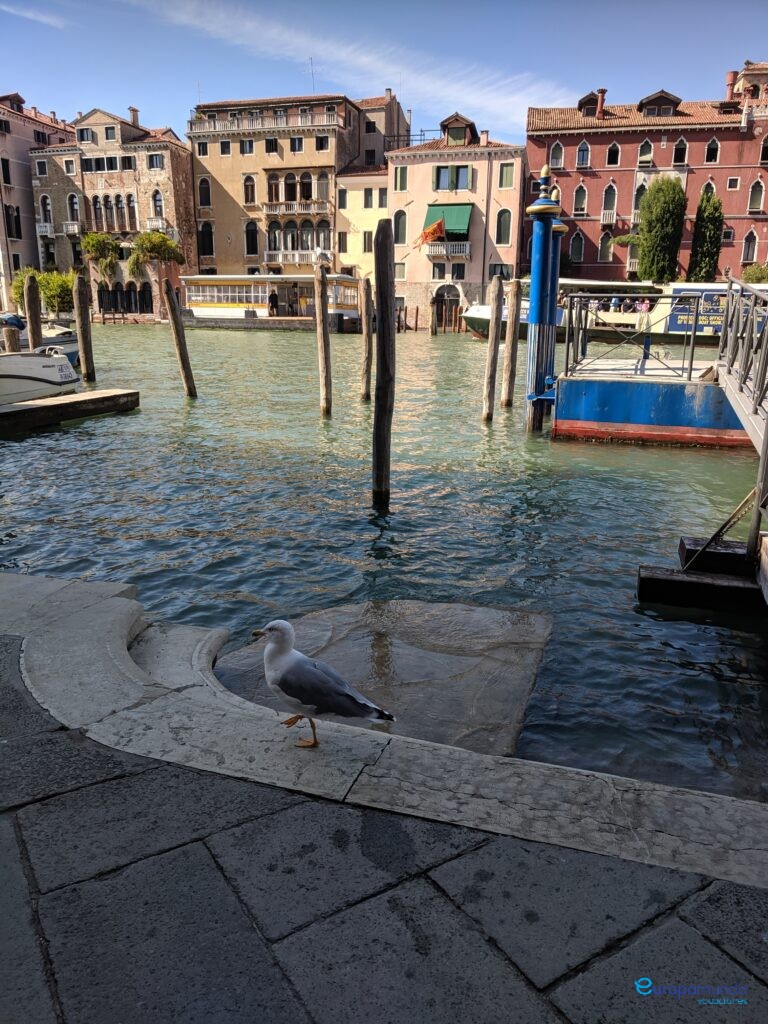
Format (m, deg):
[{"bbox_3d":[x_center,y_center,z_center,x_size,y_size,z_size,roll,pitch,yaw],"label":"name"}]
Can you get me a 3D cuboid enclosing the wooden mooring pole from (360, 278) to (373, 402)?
[{"bbox_3d":[-0.345,-3.371,15.187,0.194,2.373,0.194,0,16,-1],"label":"wooden mooring pole"}]

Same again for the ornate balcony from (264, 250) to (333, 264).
[{"bbox_3d":[-5.332,-16.134,48.821,4.391,0.850,0.850,5,16,17],"label":"ornate balcony"}]

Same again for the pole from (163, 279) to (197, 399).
[{"bbox_3d":[-4.090,-3.452,15.443,0.197,2.351,0.197,-12,18,-11],"label":"pole"}]

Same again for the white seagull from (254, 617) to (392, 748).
[{"bbox_3d":[-0.222,0.615,2.739,0.530,0.460,0.170,3,16,11],"label":"white seagull"}]

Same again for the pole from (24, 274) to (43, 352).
[{"bbox_3d":[-8.546,-4.491,18.809,0.323,2.452,0.323,-4,16,-24],"label":"pole"}]

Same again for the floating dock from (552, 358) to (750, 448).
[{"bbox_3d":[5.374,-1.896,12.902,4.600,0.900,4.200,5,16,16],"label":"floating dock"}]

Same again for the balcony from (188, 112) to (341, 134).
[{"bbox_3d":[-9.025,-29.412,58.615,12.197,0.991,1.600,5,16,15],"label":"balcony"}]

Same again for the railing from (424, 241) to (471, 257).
[{"bbox_3d":[3.856,-15.632,45.800,2.500,0.920,1.000,5,16,17],"label":"railing"}]

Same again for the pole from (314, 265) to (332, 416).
[{"bbox_3d":[-1.035,-2.915,13.206,0.203,2.543,0.203,-2,16,-4],"label":"pole"}]

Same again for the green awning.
[{"bbox_3d":[3.782,-17.267,45.264,2.786,1.800,1.300,5,16,17],"label":"green awning"}]

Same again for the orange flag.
[{"bbox_3d":[2.777,-16.399,44.964,1.600,1.500,0.500,5,16,17],"label":"orange flag"}]

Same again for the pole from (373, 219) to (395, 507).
[{"bbox_3d":[0.006,-1.418,7.540,0.210,2.778,0.210,0,16,0],"label":"pole"}]

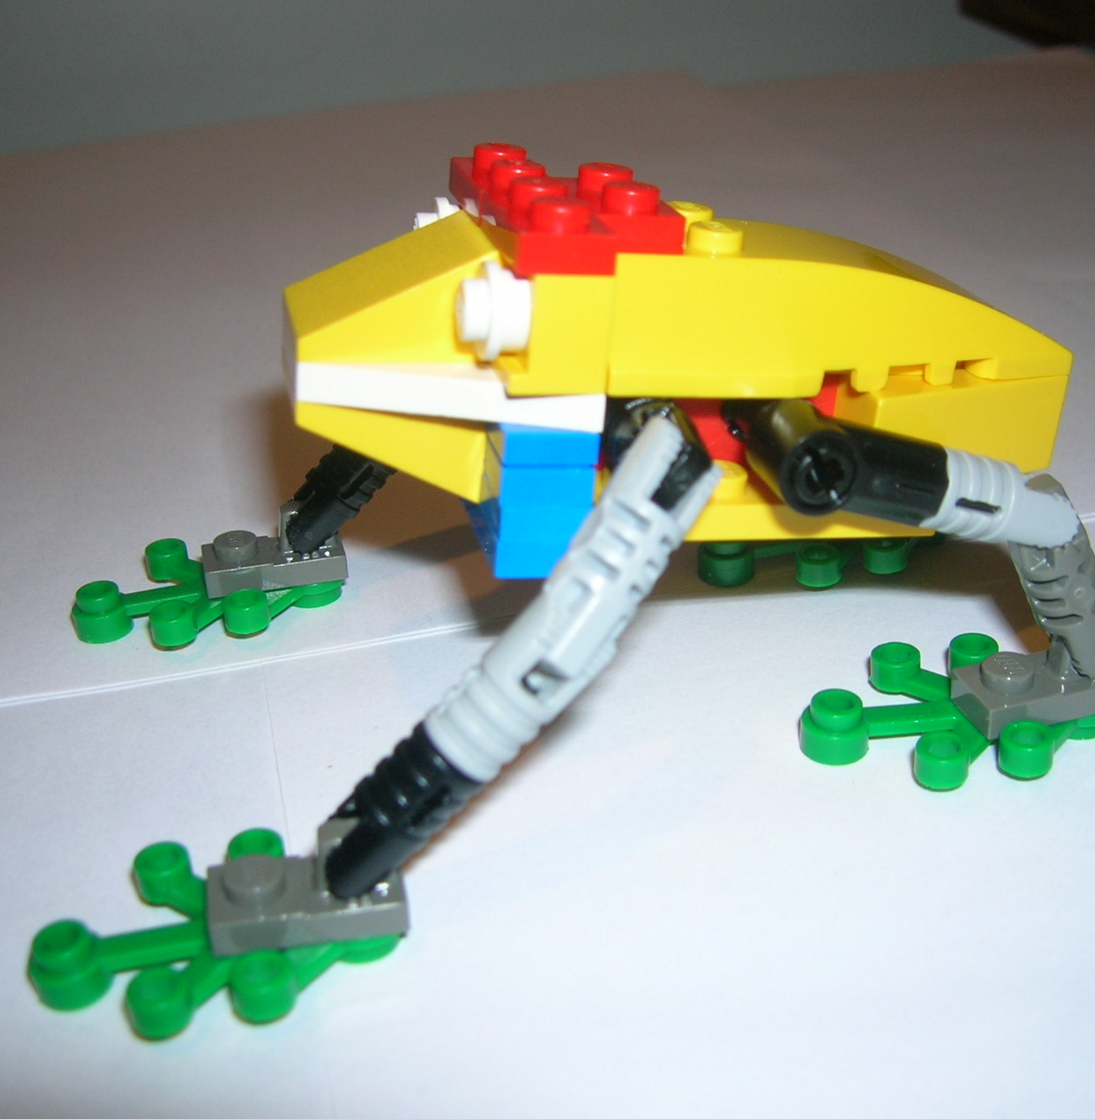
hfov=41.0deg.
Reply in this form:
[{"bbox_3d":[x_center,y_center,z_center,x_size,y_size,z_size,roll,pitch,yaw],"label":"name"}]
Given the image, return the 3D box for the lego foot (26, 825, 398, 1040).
[{"bbox_3d":[-0.028,0.031,0.123,0.032,0.005,0.021,-8,30,-9],"label":"lego foot"}]

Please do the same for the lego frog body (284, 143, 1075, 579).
[{"bbox_3d":[0.012,-0.020,0.136,0.072,0.031,0.032,-1,25,-13],"label":"lego frog body"}]

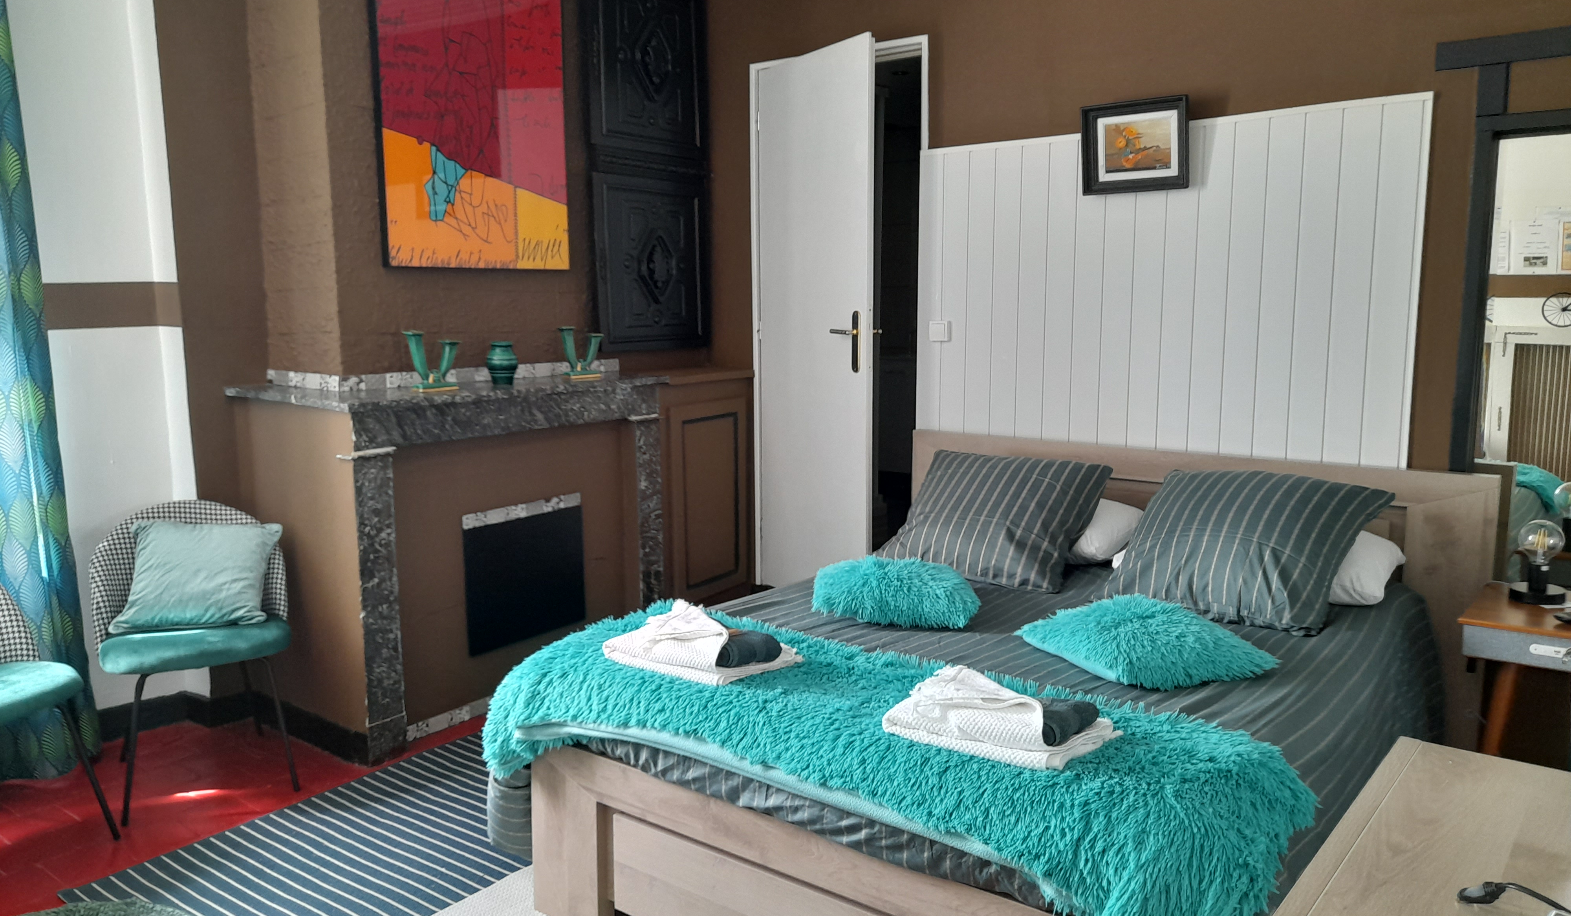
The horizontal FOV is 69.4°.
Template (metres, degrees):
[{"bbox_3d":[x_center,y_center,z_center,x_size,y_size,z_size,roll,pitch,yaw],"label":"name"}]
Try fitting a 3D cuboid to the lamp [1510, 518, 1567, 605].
[{"bbox_3d":[1.932,0.262,2.911,0.142,0.218,0.142,6,10,37],"label":"lamp"}]

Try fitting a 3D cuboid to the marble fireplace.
[{"bbox_3d":[-1.102,0.275,3.960,0.692,1.073,1.274,6,10,37],"label":"marble fireplace"}]

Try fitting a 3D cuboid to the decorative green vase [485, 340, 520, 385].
[{"bbox_3d":[-0.948,-0.318,3.803,0.100,0.145,0.100,0,8,0],"label":"decorative green vase"}]

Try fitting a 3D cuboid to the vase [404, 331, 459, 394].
[{"bbox_3d":[-1.109,-0.304,3.569,0.060,0.190,0.180,6,10,37],"label":"vase"}]

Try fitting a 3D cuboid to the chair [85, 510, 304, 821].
[{"bbox_3d":[-1.683,0.539,3.224,0.490,0.770,0.550,-6,10,-33],"label":"chair"}]

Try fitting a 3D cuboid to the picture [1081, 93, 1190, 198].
[{"bbox_3d":[1.094,-0.972,3.551,0.330,0.272,0.036,6,17,37],"label":"picture"}]

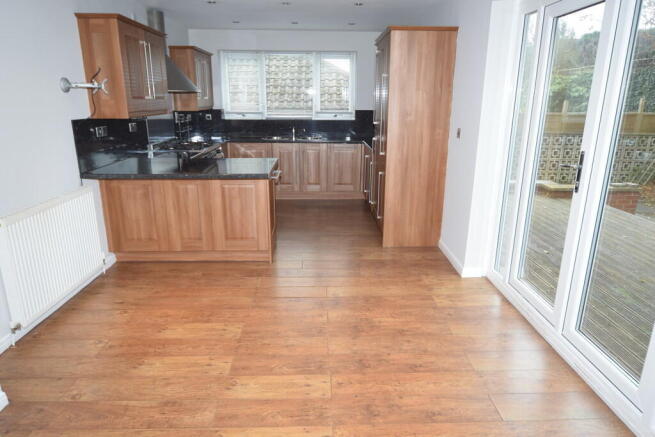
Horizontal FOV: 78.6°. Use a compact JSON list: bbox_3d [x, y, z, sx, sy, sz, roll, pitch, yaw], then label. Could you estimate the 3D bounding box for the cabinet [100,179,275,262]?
[{"bbox_3d":[-1.290,-0.074,3.989,1.513,0.861,0.639,0,17,-1],"label":"cabinet"}]

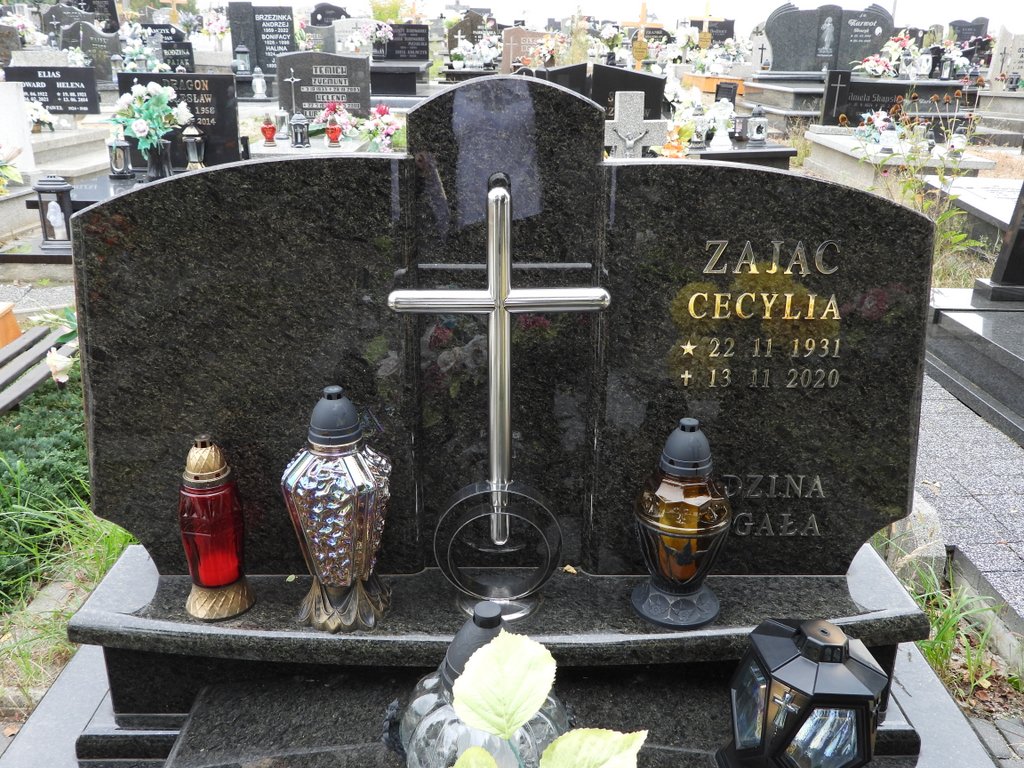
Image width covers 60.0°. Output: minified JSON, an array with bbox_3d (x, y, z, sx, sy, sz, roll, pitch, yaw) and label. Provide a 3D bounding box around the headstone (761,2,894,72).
[{"bbox_3d":[3.459,-3.782,9.700,1.320,0.710,0.110,2,19,5],"label":"headstone"}]

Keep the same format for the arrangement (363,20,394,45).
[{"bbox_3d":[-1.474,-3.870,9.800,0.340,0.280,0.290,0,20,-1],"label":"arrangement"}]

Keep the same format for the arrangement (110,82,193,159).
[{"bbox_3d":[-2.193,-1.603,5.400,0.430,0.430,0.360,0,20,-1],"label":"arrangement"}]

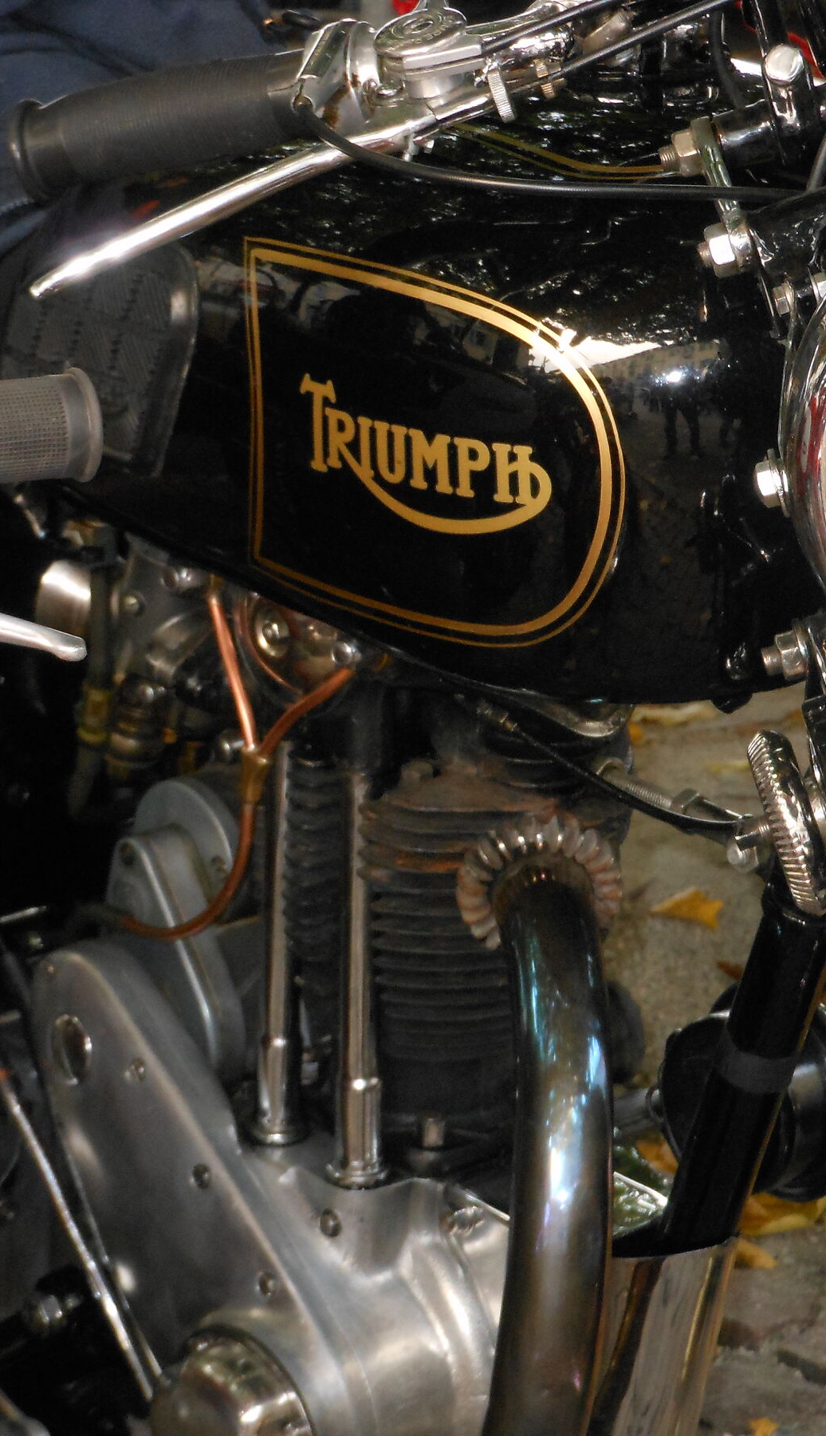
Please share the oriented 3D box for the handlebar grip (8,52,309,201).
[{"bbox_3d":[-0.105,-0.245,2.000,0.132,0.044,0.044,-6,17,21],"label":"handlebar grip"}]

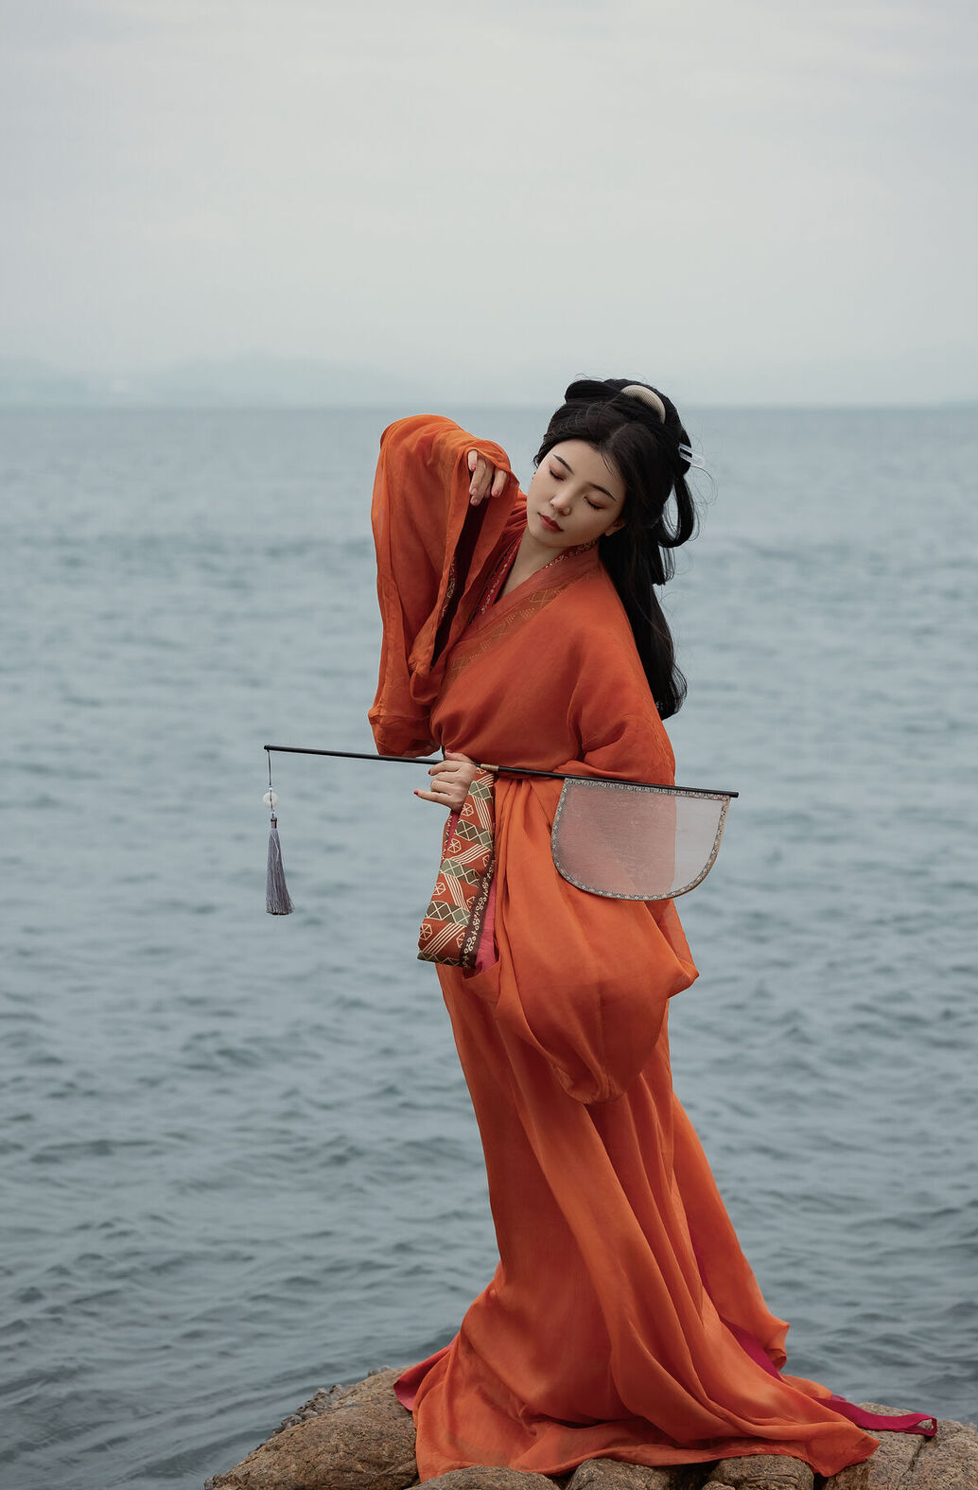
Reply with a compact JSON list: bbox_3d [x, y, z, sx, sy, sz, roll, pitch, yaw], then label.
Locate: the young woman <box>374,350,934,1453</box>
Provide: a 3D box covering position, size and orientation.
[{"bbox_3d":[0.225,0.290,4.350,0.720,1.540,0.740,6,9,40],"label":"young woman"}]

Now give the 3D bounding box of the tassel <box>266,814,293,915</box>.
[{"bbox_3d":[-0.304,0.172,4.200,0.039,0.147,0.037,-3,7,0],"label":"tassel"}]

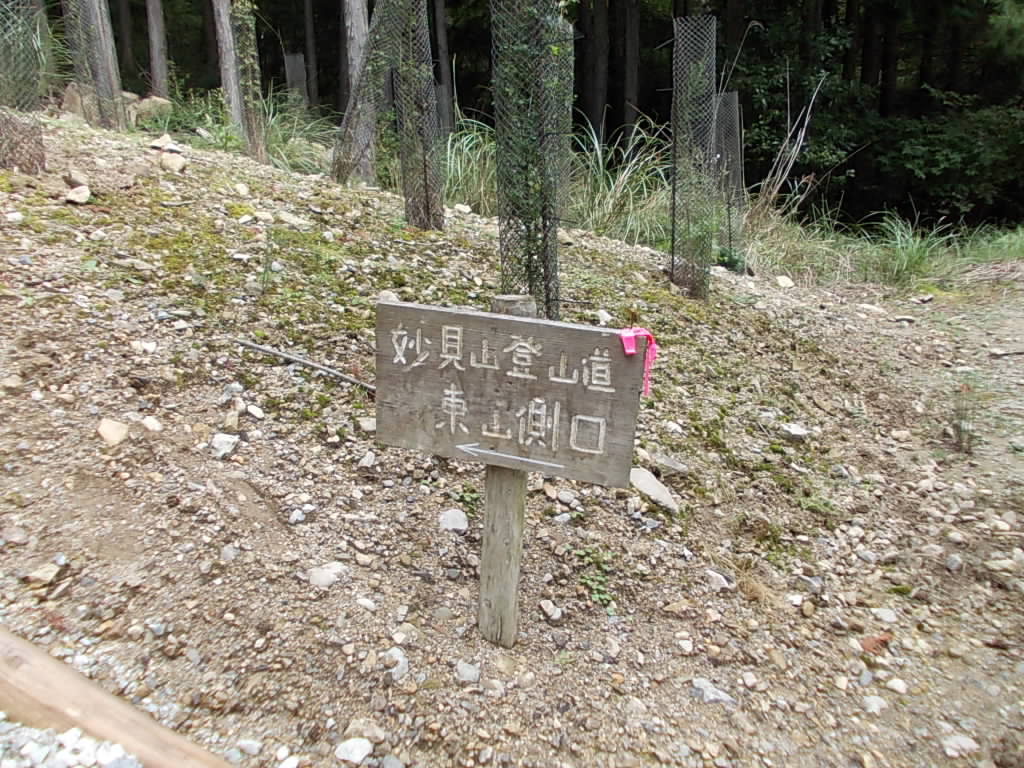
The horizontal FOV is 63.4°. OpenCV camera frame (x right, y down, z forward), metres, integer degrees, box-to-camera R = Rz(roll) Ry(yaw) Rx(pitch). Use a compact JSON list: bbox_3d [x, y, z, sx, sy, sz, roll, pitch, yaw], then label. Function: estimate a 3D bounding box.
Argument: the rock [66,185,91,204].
[{"bbox_3d":[-2.460,-1.075,4.700,0.130,0.085,0.100,-1,13,0],"label":"rock"}]

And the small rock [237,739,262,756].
[{"bbox_3d":[-0.520,0.720,1.640,0.048,0.027,0.036,-1,13,0],"label":"small rock"}]

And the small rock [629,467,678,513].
[{"bbox_3d":[0.488,0.364,2.859,0.100,0.080,0.200,-11,20,-28],"label":"small rock"}]

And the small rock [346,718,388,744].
[{"bbox_3d":[-0.302,0.722,1.720,0.085,0.038,0.055,-1,13,0],"label":"small rock"}]

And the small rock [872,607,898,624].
[{"bbox_3d":[1.082,0.671,2.400,0.068,0.035,0.050,-1,13,0],"label":"small rock"}]

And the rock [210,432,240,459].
[{"bbox_3d":[-0.919,0.197,2.656,0.090,0.058,0.070,-7,19,-19],"label":"rock"}]

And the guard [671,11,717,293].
[{"bbox_3d":[1.215,-1.500,5.580,0.260,1.800,0.260,-3,17,0],"label":"guard"}]

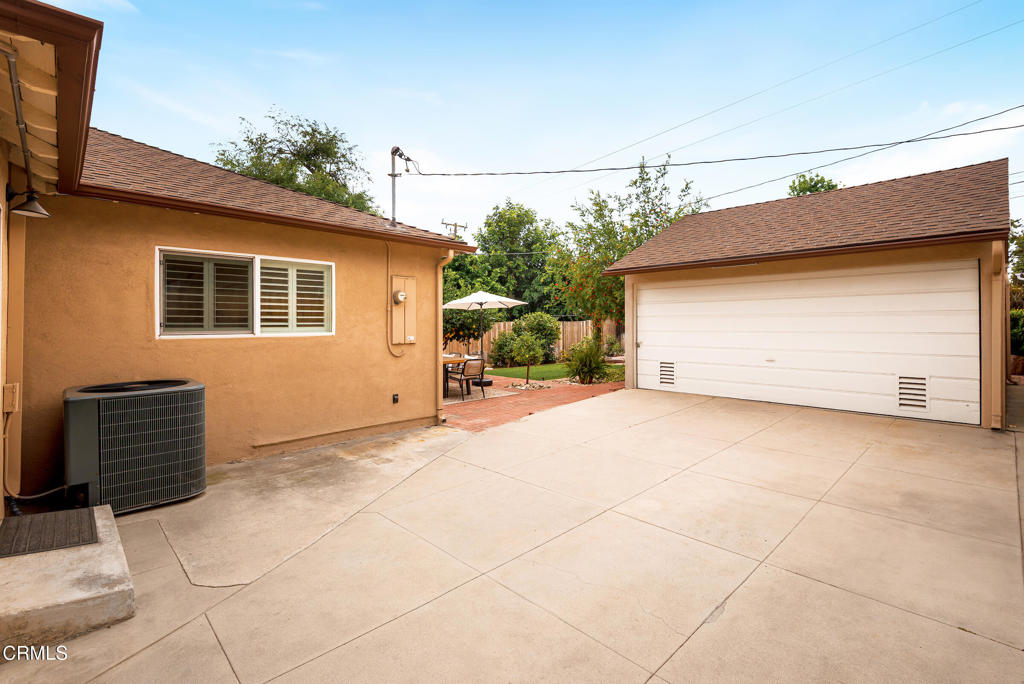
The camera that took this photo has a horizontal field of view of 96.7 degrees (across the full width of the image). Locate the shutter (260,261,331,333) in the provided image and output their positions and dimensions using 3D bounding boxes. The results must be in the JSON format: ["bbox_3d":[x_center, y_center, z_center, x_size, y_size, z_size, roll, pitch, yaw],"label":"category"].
[{"bbox_3d":[-2.218,-0.460,4.713,0.710,0.720,0.050,-2,2,-45],"label":"shutter"}]

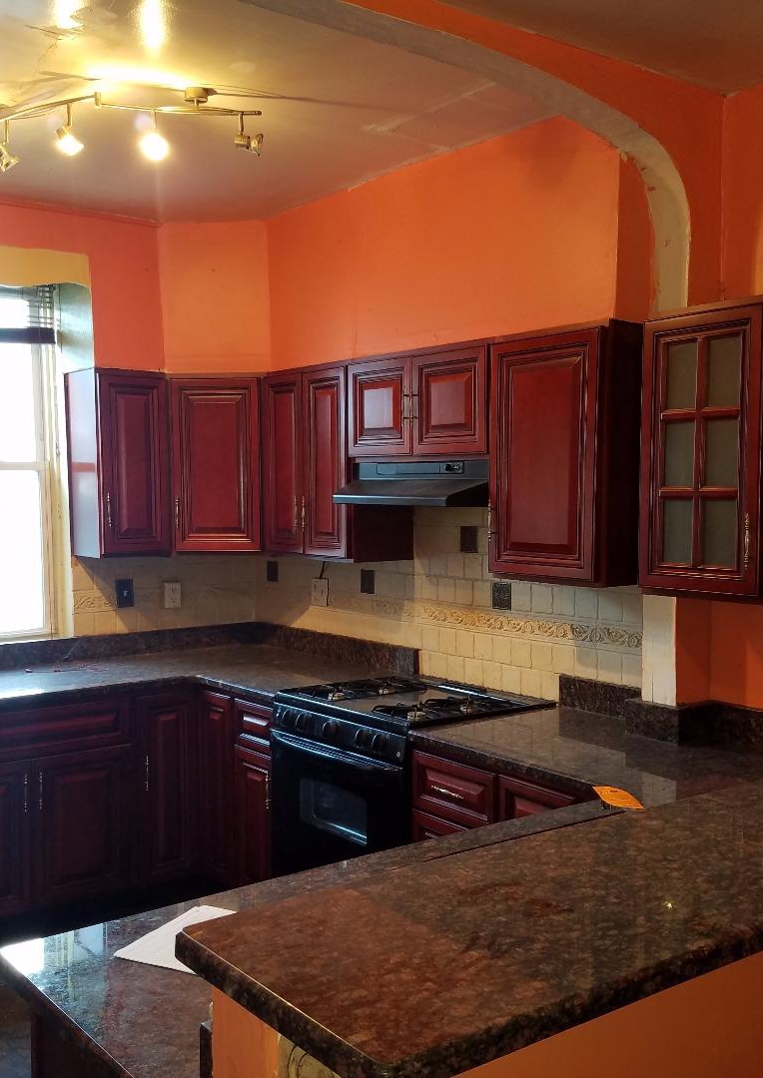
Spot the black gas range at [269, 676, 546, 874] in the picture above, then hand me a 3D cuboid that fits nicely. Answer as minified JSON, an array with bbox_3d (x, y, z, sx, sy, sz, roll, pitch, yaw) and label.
[{"bbox_3d":[0.105,1.007,3.802,0.695,0.920,0.756,-2,4,-38],"label":"black gas range"}]

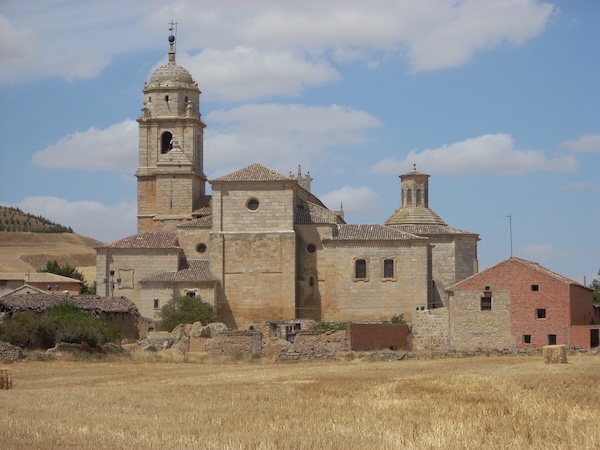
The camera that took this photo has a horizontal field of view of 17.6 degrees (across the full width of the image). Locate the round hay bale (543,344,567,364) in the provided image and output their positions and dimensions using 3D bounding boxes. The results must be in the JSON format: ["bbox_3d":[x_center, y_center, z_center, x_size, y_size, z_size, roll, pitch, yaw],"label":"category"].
[{"bbox_3d":[16.873,8.592,128.500,1.480,1.240,1.480,0,-3,0],"label":"round hay bale"}]

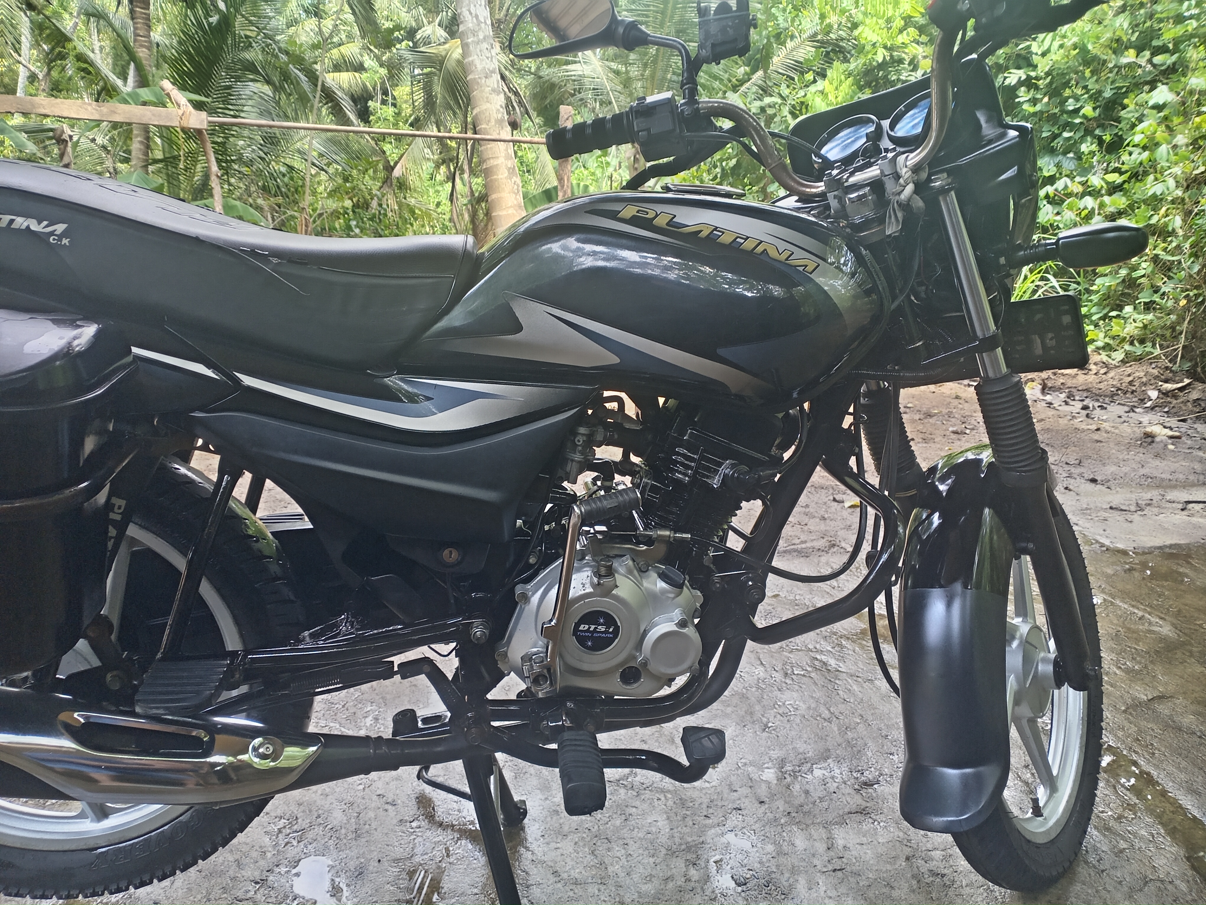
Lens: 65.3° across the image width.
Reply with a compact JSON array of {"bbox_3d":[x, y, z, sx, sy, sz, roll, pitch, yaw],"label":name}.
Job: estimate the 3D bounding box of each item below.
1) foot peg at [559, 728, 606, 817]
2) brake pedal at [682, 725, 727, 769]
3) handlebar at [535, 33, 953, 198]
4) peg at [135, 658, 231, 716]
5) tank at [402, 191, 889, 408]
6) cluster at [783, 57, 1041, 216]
[{"bbox_3d":[-0.026,0.336,0.994,0.043,0.037,0.102,1,15,-7],"label":"foot peg"},{"bbox_3d":[0.109,0.312,0.999,0.042,0.030,0.048,1,15,-7],"label":"brake pedal"},{"bbox_3d":[0.251,-0.386,1.052,0.700,0.180,0.156,-9,8,41],"label":"handlebar"},{"bbox_3d":[-0.401,0.227,0.908,0.068,0.020,0.086,1,15,-7],"label":"peg"},{"bbox_3d":[0.042,-0.187,1.074,0.540,0.225,0.290,1,15,-7],"label":"tank"},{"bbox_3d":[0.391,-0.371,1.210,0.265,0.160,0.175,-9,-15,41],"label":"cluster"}]

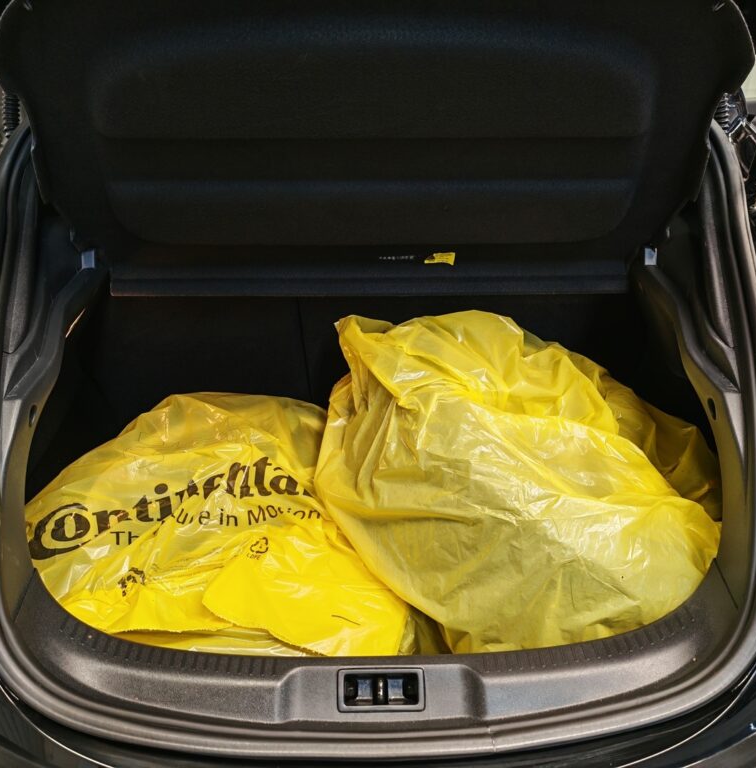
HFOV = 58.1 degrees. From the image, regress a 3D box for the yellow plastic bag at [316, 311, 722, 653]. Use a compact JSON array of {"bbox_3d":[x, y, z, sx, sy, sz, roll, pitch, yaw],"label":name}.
[{"bbox_3d":[0.241,0.158,1.144,0.650,0.440,0.600,-1,30,-1],"label":"yellow plastic bag"}]

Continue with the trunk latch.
[{"bbox_3d":[0.007,0.379,0.842,0.105,0.040,0.050,-1,30,-1],"label":"trunk latch"}]

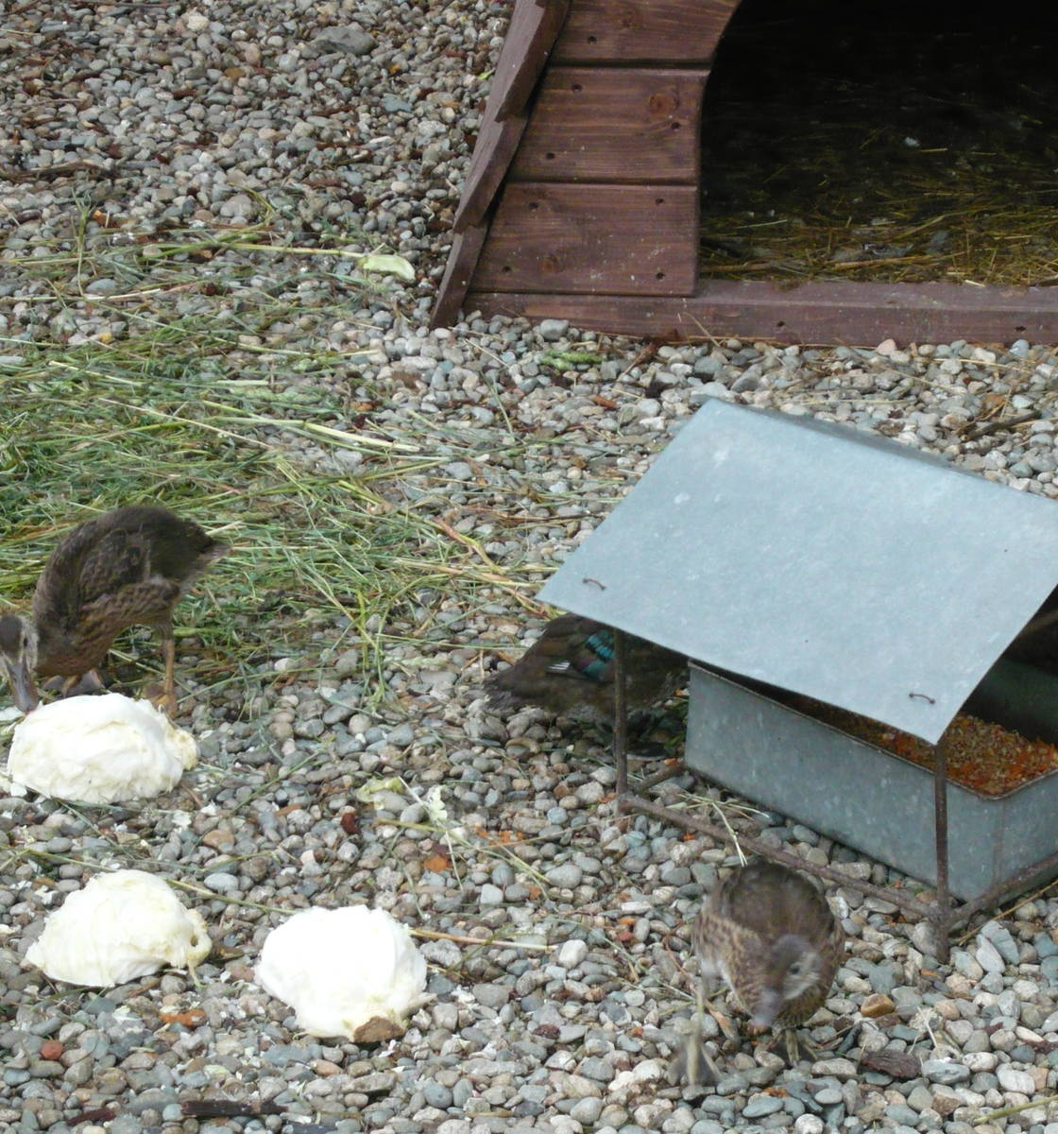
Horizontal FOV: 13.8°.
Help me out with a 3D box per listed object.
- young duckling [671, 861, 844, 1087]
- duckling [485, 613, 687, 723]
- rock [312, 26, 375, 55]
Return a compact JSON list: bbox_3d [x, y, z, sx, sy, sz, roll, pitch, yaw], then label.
[{"bbox_3d":[0.168,0.278,3.258,0.120,0.160,0.215,-4,23,-3],"label":"young duckling"},{"bbox_3d":[0.072,0.080,3.732,0.240,0.150,0.115,-7,24,-11],"label":"duckling"},{"bbox_3d":[-0.242,-0.691,5.697,0.080,0.028,0.055,-5,24,-5],"label":"rock"}]

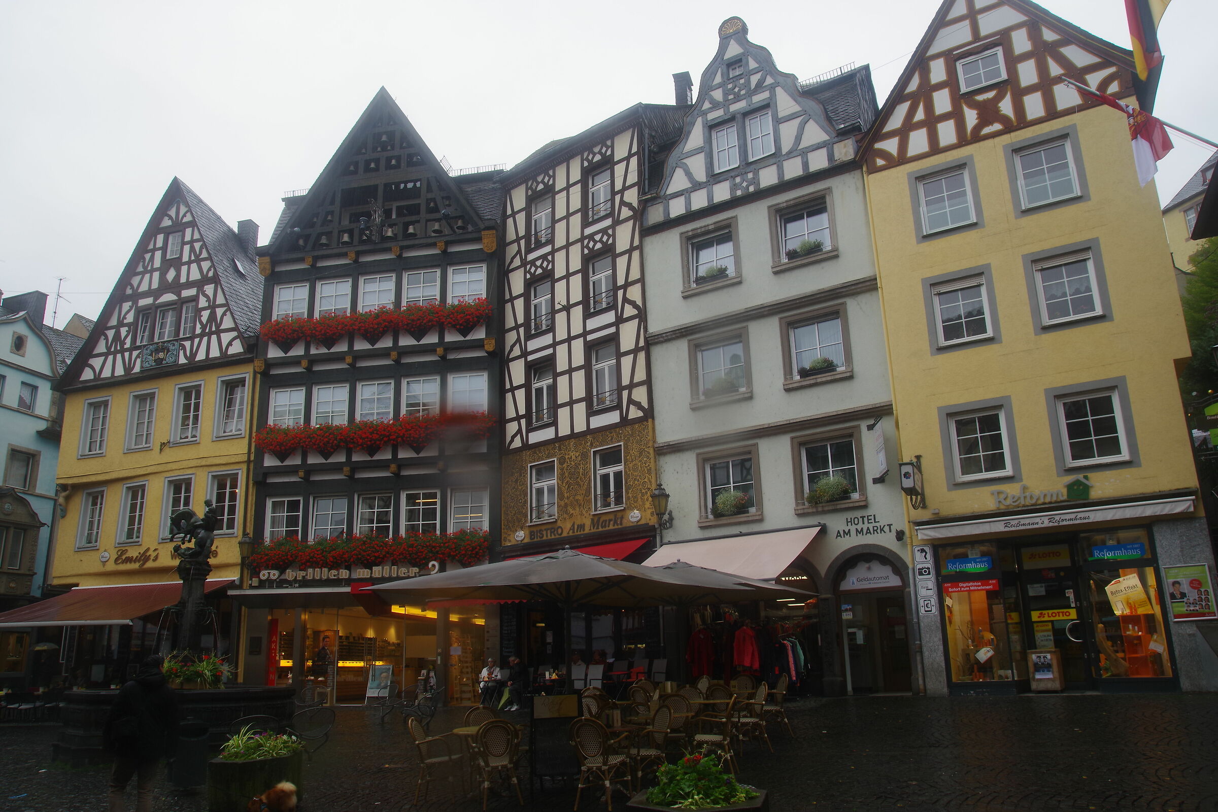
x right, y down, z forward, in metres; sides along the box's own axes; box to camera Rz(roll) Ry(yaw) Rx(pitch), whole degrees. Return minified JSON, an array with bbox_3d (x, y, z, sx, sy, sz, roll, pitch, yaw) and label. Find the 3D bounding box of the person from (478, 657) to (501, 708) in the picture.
[{"bbox_3d":[-2.997,6.960,21.258,0.560,1.220,0.780,-4,-15,8],"label":"person"}]

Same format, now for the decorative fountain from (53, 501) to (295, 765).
[{"bbox_3d":[-8.058,4.133,16.307,3.940,4.630,3.940,5,-16,-25],"label":"decorative fountain"}]

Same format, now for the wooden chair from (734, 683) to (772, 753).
[{"bbox_3d":[1.940,4.316,11.671,0.570,0.895,0.550,-1,-15,-13],"label":"wooden chair"}]

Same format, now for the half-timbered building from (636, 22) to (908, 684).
[{"bbox_3d":[4.855,-1.419,21.537,5.731,16.550,5.500,-12,-18,34],"label":"half-timbered building"}]

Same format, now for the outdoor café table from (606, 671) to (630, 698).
[{"bbox_3d":[0.226,6.628,19.767,0.620,0.730,0.620,-2,-15,0],"label":"outdoor café table"}]

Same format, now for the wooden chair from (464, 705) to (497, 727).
[{"bbox_3d":[-1.614,4.312,10.776,0.570,0.900,0.600,-1,-15,-3],"label":"wooden chair"}]

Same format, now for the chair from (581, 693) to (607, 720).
[{"bbox_3d":[-0.119,4.441,11.764,0.570,0.900,0.600,-11,-17,32],"label":"chair"}]

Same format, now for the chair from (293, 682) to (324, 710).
[{"bbox_3d":[-6.807,6.820,19.266,0.640,0.800,0.640,-2,-15,0],"label":"chair"}]

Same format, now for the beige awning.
[{"bbox_3d":[2.388,3.609,19.521,4.366,1.452,2.928,-12,-18,33],"label":"beige awning"}]

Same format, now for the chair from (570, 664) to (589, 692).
[{"bbox_3d":[-0.820,6.491,19.451,0.570,0.950,0.600,-16,-20,42],"label":"chair"}]

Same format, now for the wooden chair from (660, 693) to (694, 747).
[{"bbox_3d":[0.783,4.127,10.650,0.550,0.895,0.570,-12,-17,28],"label":"wooden chair"}]

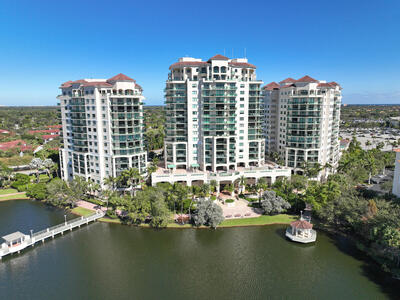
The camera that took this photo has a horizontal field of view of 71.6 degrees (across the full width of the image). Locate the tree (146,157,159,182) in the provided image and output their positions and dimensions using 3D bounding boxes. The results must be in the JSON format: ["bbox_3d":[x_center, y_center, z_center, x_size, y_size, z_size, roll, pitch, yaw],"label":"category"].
[{"bbox_3d":[-21.440,9.540,125.170,5.250,13.430,5.100,0,9,0],"label":"tree"}]

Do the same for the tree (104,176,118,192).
[{"bbox_3d":[-38.650,15.200,121.760,5.840,6.740,5.840,0,9,0],"label":"tree"}]

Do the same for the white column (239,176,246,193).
[{"bbox_3d":[19.080,15.920,123.650,2.320,8.170,2.100,-2,9,-12],"label":"white column"}]

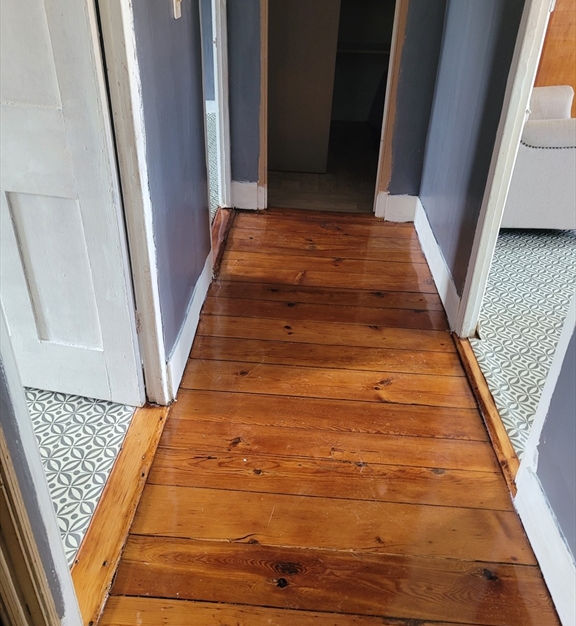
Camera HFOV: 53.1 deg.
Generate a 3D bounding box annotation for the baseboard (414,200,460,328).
[{"bbox_3d":[0.742,-0.303,2.893,0.020,0.158,1.179,3,32,2],"label":"baseboard"}]

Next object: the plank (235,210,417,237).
[{"bbox_3d":[0.217,-0.509,3.391,1.058,0.025,0.288,3,31,2],"label":"plank"}]

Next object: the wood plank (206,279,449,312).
[{"bbox_3d":[0.170,-0.075,2.664,1.059,0.020,0.153,3,32,2],"label":"wood plank"}]

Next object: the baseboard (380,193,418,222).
[{"bbox_3d":[0.666,-0.618,3.386,0.210,0.161,0.020,3,32,2],"label":"baseboard"}]

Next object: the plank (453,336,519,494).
[{"bbox_3d":[0.696,0.298,2.041,0.058,0.035,0.857,3,31,2],"label":"plank"}]

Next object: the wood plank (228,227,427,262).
[{"bbox_3d":[0.203,-0.356,3.113,1.036,0.020,0.287,3,32,2],"label":"wood plank"}]

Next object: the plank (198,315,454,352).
[{"bbox_3d":[0.152,0.092,2.398,1.052,0.020,0.158,3,32,2],"label":"plank"}]

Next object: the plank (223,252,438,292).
[{"bbox_3d":[0.183,-0.192,2.869,1.055,0.025,0.320,3,31,2],"label":"plank"}]

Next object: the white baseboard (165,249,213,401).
[{"bbox_3d":[-0.379,0.005,2.325,0.022,0.166,0.857,3,31,2],"label":"white baseboard"}]

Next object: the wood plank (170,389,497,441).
[{"bbox_3d":[0.132,0.354,1.970,1.049,0.025,0.159,3,31,2],"label":"wood plank"}]

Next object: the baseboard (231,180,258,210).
[{"bbox_3d":[-0.264,-0.715,3.508,0.161,0.171,0.022,3,31,2],"label":"baseboard"}]

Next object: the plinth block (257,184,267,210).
[{"bbox_3d":[-0.151,-0.697,3.455,0.058,0.158,0.032,3,31,2],"label":"plinth block"}]

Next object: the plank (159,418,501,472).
[{"bbox_3d":[0.122,0.431,1.858,1.069,0.020,0.134,3,32,2],"label":"plank"}]

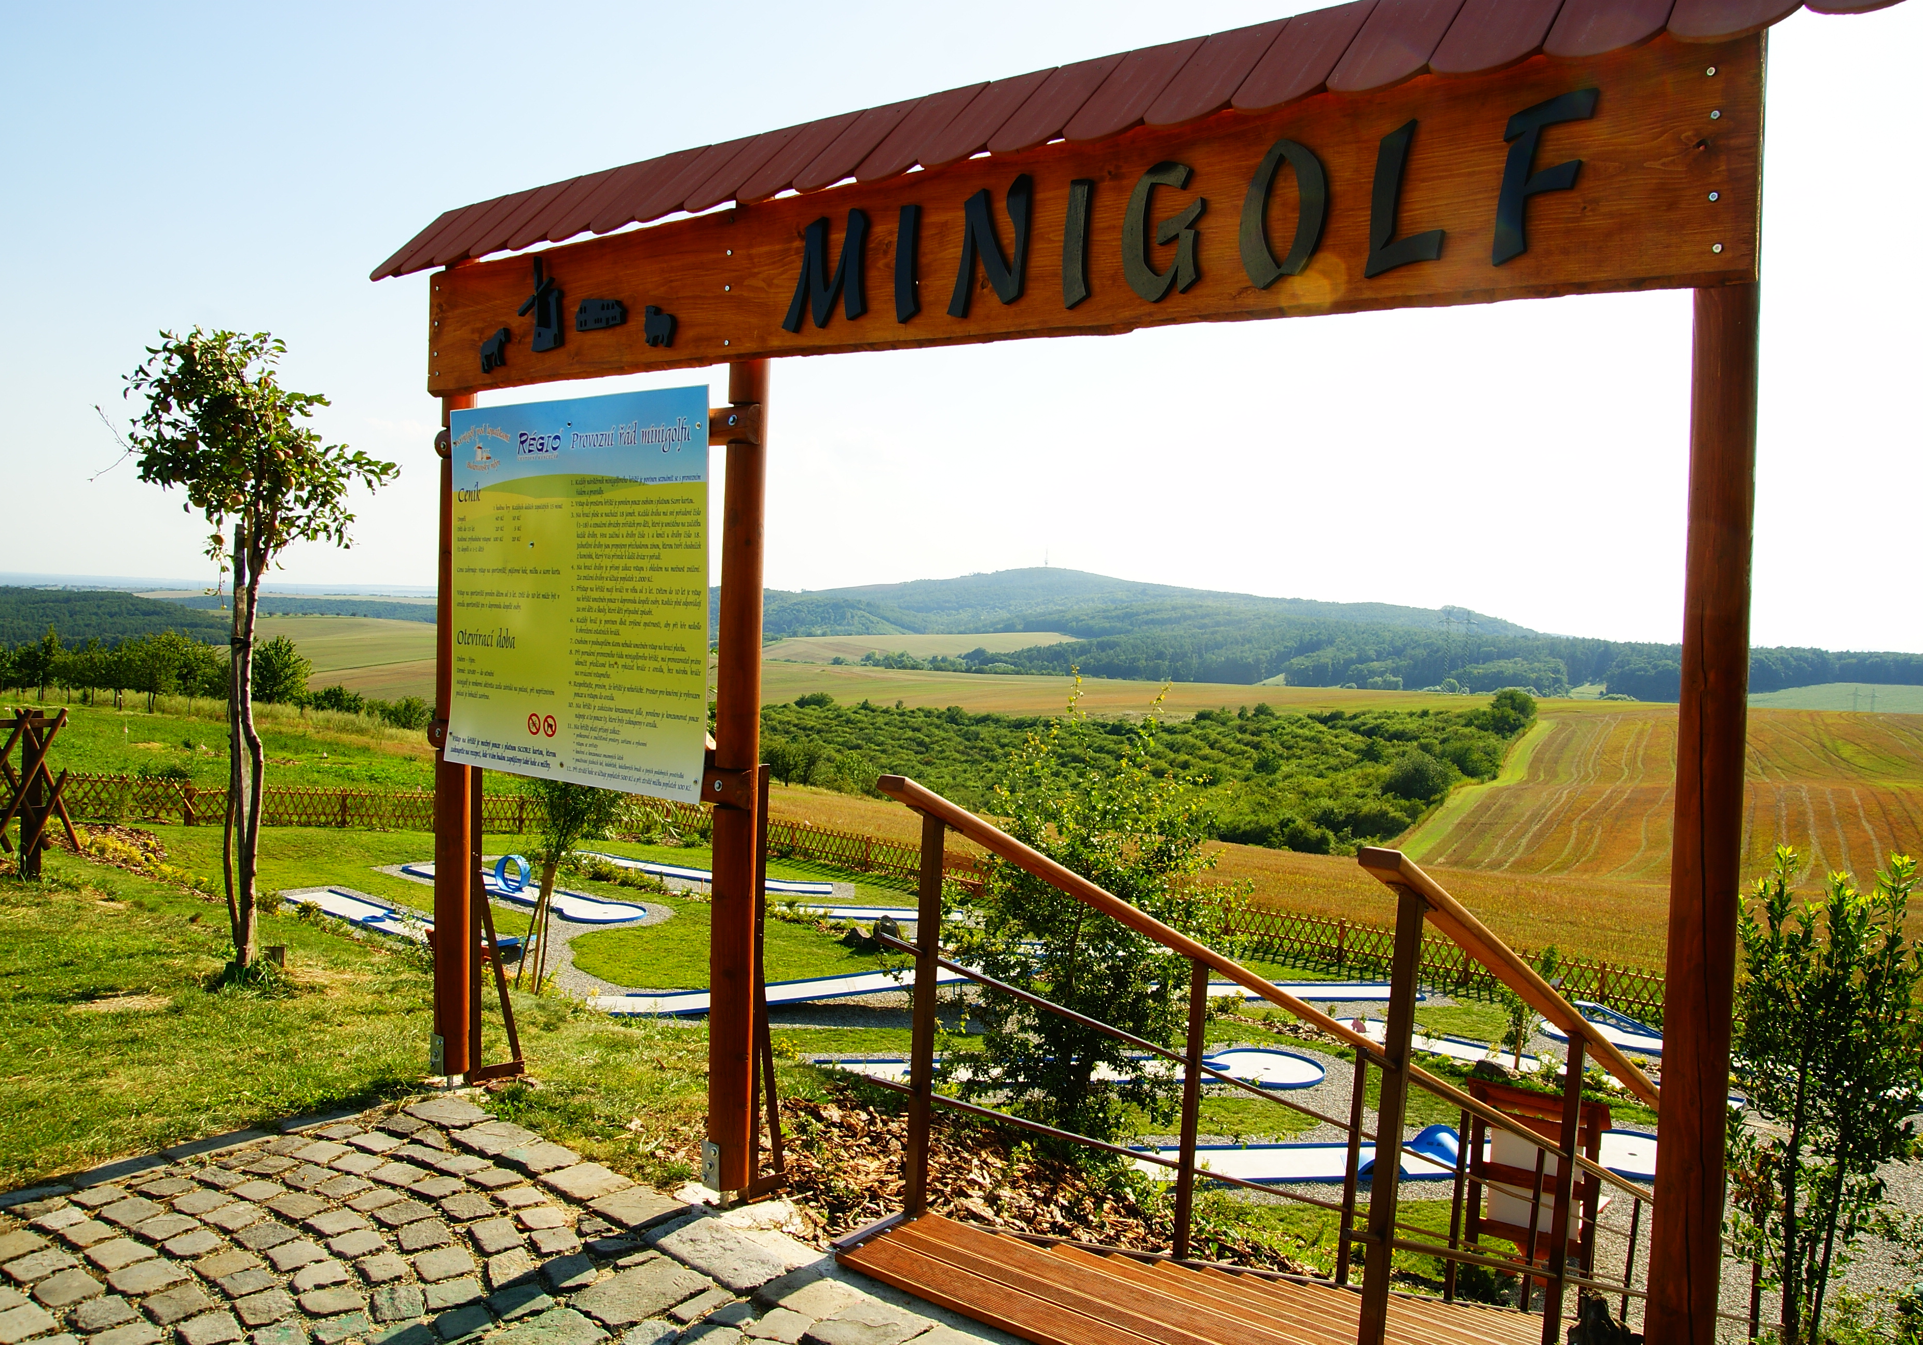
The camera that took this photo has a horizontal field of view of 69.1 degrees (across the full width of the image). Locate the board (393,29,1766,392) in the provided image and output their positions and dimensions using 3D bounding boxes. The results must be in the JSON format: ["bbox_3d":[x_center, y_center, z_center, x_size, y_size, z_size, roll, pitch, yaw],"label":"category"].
[{"bbox_3d":[-0.177,-0.909,3.190,3.520,0.375,0.055,4,3,36],"label":"board"}]

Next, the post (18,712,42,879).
[{"bbox_3d":[-4.806,0.631,7.211,0.075,0.852,0.075,4,3,36],"label":"post"}]

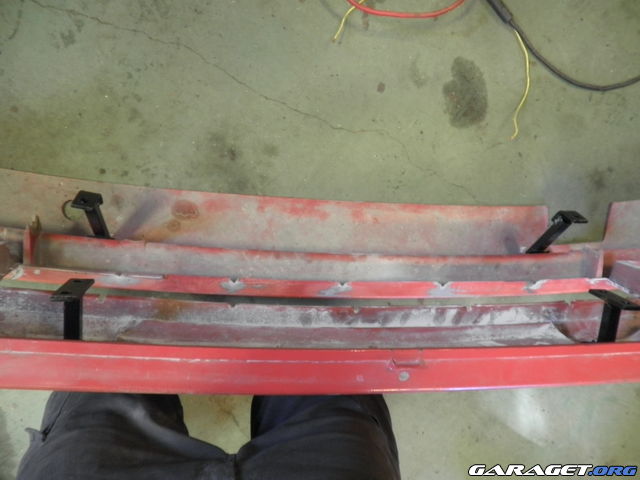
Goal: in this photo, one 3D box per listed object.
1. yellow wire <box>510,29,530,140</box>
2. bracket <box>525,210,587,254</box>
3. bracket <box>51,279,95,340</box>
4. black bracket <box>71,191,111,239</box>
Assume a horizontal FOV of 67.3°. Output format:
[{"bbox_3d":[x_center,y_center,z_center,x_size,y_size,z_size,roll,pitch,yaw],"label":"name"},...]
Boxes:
[{"bbox_3d":[0.509,-0.400,1.220,0.045,0.010,0.370,14,59,1],"label":"yellow wire"},{"bbox_3d":[0.452,-0.015,0.920,0.055,0.096,0.040,-11,60,-21],"label":"bracket"},{"bbox_3d":[-0.412,0.116,0.800,0.053,0.088,0.055,11,29,-6],"label":"bracket"},{"bbox_3d":[-0.438,-0.049,0.920,0.052,0.094,0.040,12,51,-5],"label":"black bracket"}]

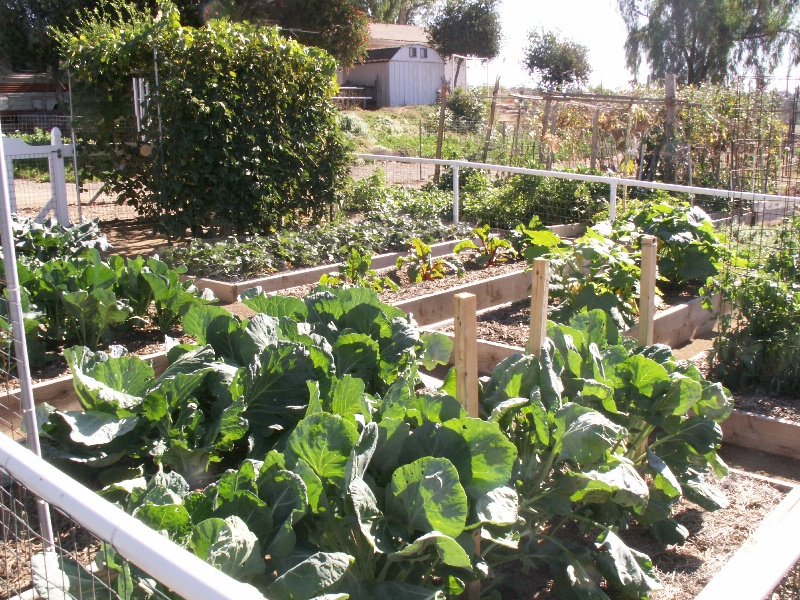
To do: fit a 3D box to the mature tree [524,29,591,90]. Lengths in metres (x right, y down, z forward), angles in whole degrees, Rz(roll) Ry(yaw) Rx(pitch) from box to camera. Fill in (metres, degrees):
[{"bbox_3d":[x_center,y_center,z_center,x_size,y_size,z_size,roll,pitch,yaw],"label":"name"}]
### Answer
[{"bbox_3d":[7.494,-10.697,37.828,2.986,3.667,2.986,4,14,10],"label":"mature tree"}]

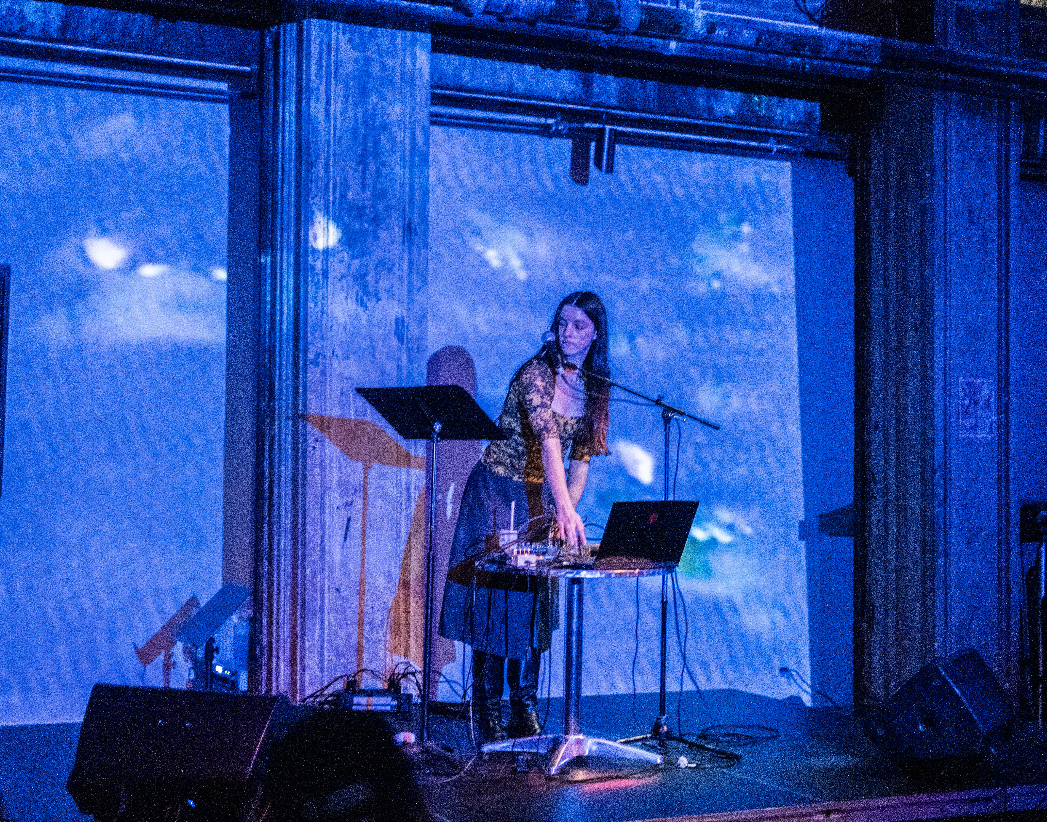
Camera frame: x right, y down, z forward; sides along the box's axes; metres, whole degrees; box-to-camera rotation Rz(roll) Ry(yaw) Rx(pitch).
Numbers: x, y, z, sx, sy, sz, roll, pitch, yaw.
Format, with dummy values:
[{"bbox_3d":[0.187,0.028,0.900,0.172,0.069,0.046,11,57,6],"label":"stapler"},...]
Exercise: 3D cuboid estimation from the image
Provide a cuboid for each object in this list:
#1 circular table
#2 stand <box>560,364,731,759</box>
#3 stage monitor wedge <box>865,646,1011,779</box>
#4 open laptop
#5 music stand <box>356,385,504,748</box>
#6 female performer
[{"bbox_3d":[0.181,0.895,6.553,0.720,0.690,0.720,0,-2,0],"label":"circular table"},{"bbox_3d":[0.473,0.534,6.727,0.660,1.420,0.550,1,-2,-5],"label":"stand"},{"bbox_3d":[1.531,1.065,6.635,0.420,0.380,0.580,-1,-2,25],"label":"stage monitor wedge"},{"bbox_3d":[0.357,0.434,6.442,0.380,0.237,0.360,2,-3,-35],"label":"open laptop"},{"bbox_3d":[-0.336,0.576,6.559,0.510,1.320,0.480,-1,-3,42],"label":"music stand"},{"bbox_3d":[0.009,0.411,6.885,0.500,1.680,0.680,2,-3,-37],"label":"female performer"}]

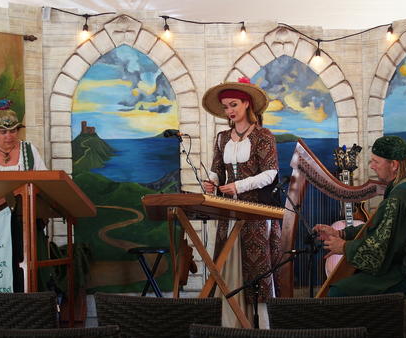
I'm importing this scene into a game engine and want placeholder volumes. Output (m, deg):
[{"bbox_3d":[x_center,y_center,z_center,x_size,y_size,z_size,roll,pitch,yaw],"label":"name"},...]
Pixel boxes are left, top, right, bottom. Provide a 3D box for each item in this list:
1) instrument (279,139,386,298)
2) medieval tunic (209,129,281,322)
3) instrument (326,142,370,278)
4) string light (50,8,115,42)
[{"bbox_3d":[0.779,0.444,6.500,0.660,1.240,0.300,-1,0,9],"label":"instrument"},{"bbox_3d":[0.264,0.381,7.200,0.460,1.340,0.420,-1,0,22],"label":"medieval tunic"},{"bbox_3d":[1.050,0.325,7.900,0.390,1.000,0.120,-4,-9,4],"label":"instrument"},{"bbox_3d":[-0.997,-1.188,9.150,0.530,0.280,0.060,-1,0,-7],"label":"string light"}]

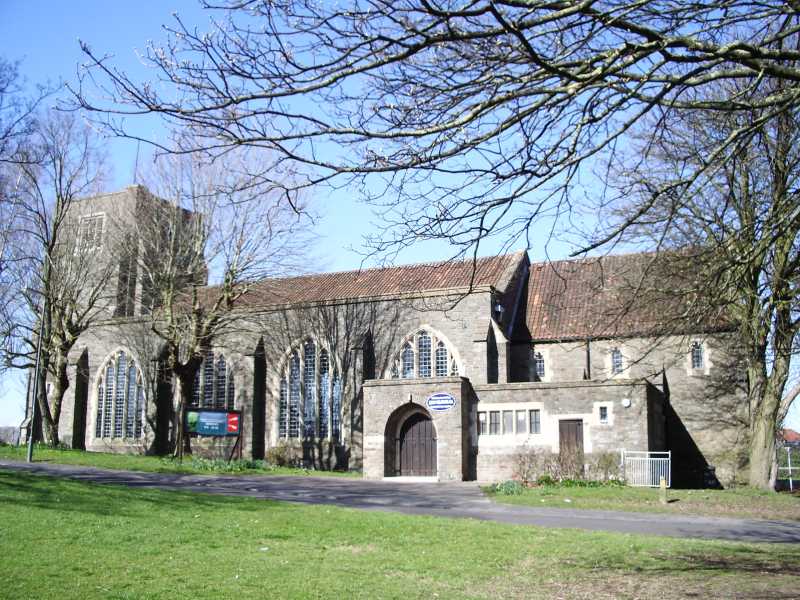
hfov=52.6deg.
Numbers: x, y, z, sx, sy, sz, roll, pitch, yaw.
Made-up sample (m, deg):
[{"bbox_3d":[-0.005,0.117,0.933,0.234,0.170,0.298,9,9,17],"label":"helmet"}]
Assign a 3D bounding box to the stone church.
[{"bbox_3d":[-2.720,0.630,37.630,34.460,14.770,12.440,-5,-12,25],"label":"stone church"}]

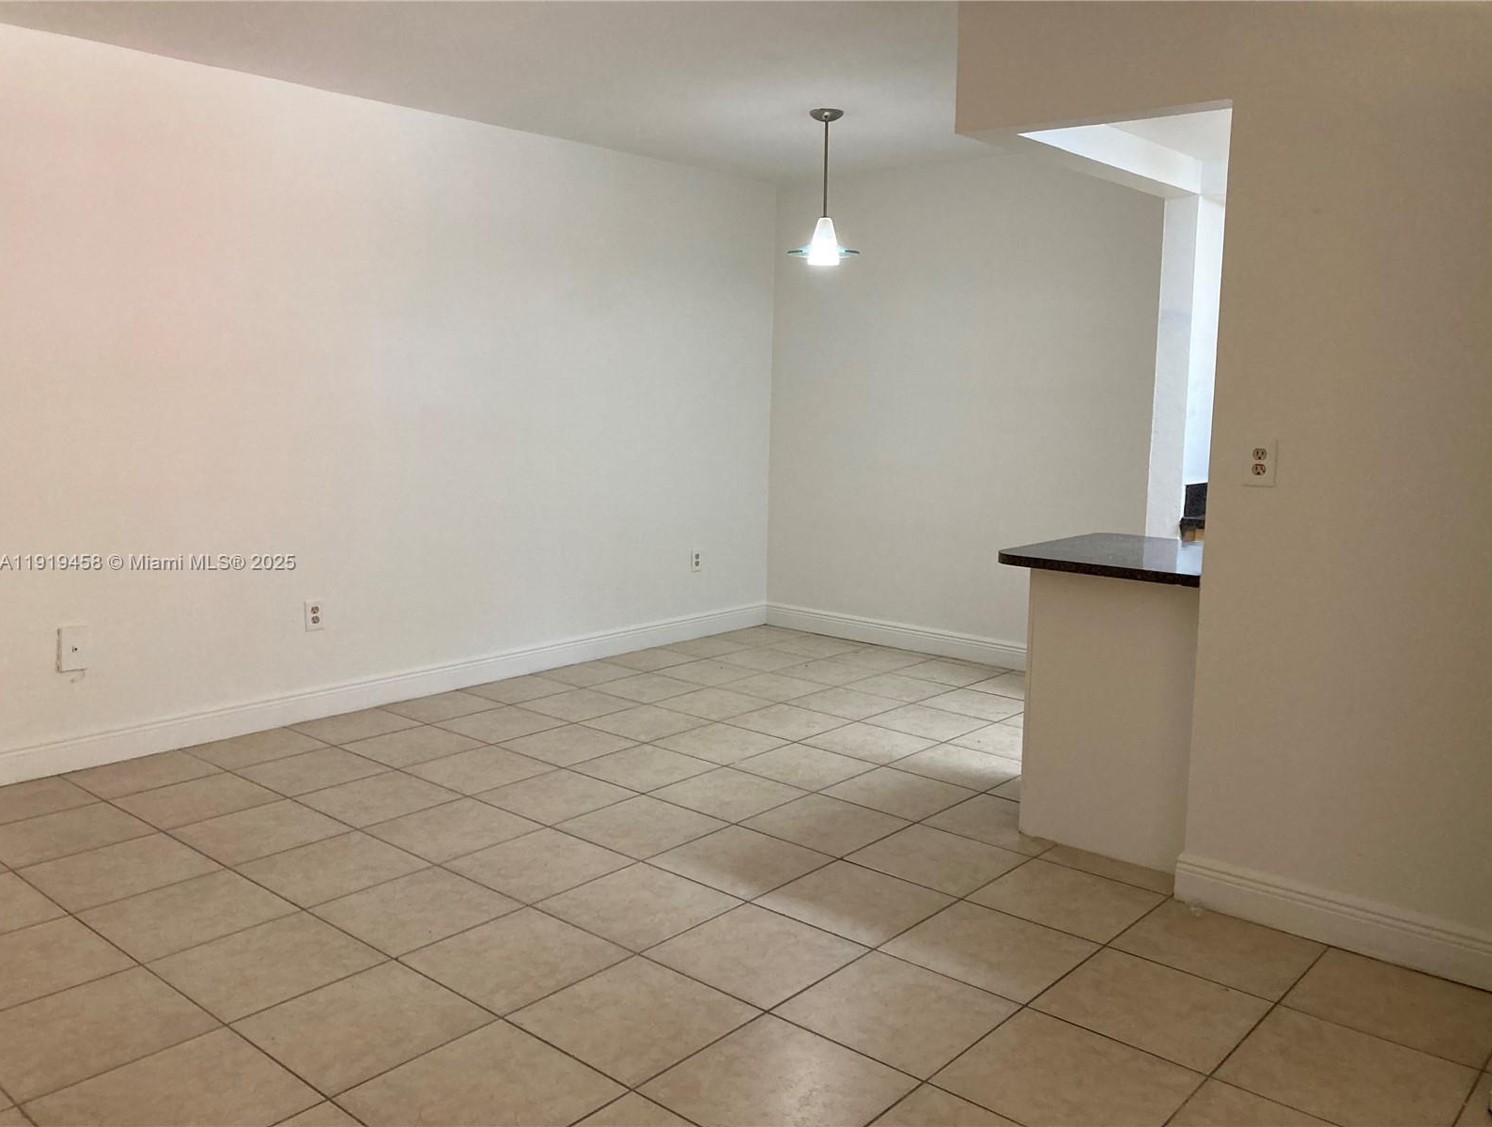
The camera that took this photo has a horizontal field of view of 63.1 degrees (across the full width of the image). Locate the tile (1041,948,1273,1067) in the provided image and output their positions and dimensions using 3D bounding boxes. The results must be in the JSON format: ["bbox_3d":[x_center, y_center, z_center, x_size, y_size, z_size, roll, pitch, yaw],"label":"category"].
[{"bbox_3d":[0.911,0.995,2.726,0.400,0.012,0.400,8,11,40],"label":"tile"}]

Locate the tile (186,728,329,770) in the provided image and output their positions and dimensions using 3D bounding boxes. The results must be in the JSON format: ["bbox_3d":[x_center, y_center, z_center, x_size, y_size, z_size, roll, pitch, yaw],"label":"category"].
[{"bbox_3d":[-1.799,0.689,4.497,0.363,0.012,0.400,8,11,40],"label":"tile"}]

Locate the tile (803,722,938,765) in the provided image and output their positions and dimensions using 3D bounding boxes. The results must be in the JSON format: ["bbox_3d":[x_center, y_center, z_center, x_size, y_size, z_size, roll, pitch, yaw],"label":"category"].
[{"bbox_3d":[0.481,0.701,4.711,0.402,0.010,0.402,8,11,40],"label":"tile"}]

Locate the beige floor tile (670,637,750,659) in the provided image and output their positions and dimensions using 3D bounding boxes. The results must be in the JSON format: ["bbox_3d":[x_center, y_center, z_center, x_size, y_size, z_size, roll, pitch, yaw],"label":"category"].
[{"bbox_3d":[-0.211,0.444,6.350,0.380,0.010,0.404,8,11,40],"label":"beige floor tile"}]

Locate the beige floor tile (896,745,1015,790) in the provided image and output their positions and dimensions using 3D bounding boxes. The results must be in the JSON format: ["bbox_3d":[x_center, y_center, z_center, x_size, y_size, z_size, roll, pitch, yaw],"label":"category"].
[{"bbox_3d":[0.792,0.746,4.468,0.407,0.010,0.407,8,11,40],"label":"beige floor tile"}]

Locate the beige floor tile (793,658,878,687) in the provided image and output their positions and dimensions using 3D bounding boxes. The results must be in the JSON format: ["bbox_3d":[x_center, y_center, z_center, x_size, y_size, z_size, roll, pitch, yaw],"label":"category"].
[{"bbox_3d":[0.396,0.530,5.809,0.400,0.012,0.400,8,11,40],"label":"beige floor tile"}]

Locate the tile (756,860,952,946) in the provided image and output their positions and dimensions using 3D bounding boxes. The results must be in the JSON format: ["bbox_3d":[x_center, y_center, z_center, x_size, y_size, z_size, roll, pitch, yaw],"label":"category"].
[{"bbox_3d":[0.294,0.908,3.253,0.400,0.012,0.400,8,11,40],"label":"tile"}]

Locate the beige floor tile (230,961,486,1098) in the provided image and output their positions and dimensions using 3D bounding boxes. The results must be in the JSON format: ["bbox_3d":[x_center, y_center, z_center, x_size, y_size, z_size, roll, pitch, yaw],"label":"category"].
[{"bbox_3d":[-0.813,0.985,2.595,0.400,0.010,0.400,8,11,40],"label":"beige floor tile"}]

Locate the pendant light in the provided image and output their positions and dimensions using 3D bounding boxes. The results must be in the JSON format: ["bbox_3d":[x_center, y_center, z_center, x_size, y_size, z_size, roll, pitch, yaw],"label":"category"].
[{"bbox_3d":[0.319,-1.518,4.913,0.285,0.585,0.285,1,8,0],"label":"pendant light"}]

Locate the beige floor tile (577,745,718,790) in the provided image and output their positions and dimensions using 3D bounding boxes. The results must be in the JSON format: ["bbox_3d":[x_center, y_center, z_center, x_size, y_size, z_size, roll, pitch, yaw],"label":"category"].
[{"bbox_3d":[-0.363,0.737,4.350,0.400,0.012,0.400,8,11,40],"label":"beige floor tile"}]

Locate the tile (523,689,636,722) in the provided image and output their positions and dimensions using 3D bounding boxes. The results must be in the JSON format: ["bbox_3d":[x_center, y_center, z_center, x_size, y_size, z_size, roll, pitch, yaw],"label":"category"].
[{"bbox_3d":[-0.713,0.609,5.177,0.404,0.010,0.404,8,11,40],"label":"tile"}]

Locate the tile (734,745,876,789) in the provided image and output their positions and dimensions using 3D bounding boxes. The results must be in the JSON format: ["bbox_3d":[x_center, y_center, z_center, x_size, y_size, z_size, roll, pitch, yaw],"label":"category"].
[{"bbox_3d":[0.212,0.738,4.388,0.400,0.010,0.400,8,11,40],"label":"tile"}]

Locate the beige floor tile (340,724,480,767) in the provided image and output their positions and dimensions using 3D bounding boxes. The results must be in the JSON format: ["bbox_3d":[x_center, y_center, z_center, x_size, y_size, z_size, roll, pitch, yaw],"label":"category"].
[{"bbox_3d":[-1.250,0.693,4.584,0.402,0.010,0.402,8,11,40],"label":"beige floor tile"}]

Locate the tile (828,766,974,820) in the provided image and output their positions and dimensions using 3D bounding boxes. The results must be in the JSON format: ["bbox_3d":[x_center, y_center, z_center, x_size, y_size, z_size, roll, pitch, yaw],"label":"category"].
[{"bbox_3d":[0.522,0.785,4.140,0.402,0.010,0.402,8,11,40],"label":"tile"}]

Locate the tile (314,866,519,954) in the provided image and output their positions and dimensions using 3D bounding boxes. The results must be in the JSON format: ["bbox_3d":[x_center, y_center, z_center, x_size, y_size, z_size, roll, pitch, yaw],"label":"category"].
[{"bbox_3d":[-0.855,0.901,3.163,0.404,0.010,0.404,8,11,40],"label":"tile"}]

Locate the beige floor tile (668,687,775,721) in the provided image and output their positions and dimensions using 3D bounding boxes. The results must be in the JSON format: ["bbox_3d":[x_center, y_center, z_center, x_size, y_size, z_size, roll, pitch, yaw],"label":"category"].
[{"bbox_3d":[-0.137,0.610,5.219,0.400,0.010,0.400,8,11,40],"label":"beige floor tile"}]

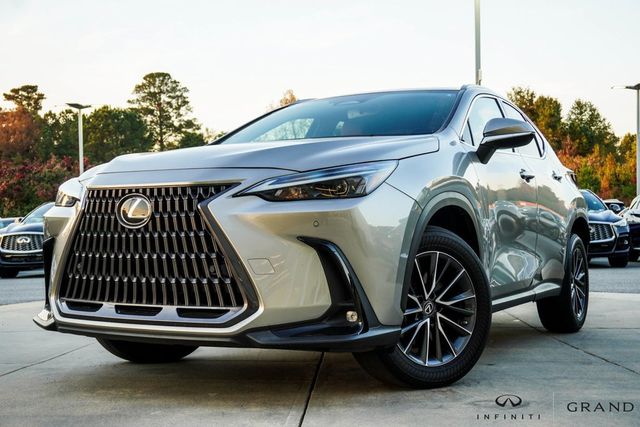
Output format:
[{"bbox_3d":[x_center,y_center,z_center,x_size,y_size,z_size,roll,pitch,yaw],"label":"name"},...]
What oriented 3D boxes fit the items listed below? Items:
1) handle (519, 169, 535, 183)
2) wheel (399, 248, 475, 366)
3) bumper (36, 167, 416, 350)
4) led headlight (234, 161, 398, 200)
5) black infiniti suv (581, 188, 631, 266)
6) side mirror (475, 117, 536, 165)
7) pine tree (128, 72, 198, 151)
[{"bbox_3d":[1.209,-0.224,4.770,0.060,0.060,0.230,-2,-3,30],"label":"handle"},{"bbox_3d":[0.449,0.420,3.664,0.500,0.500,0.200,1,-3,-34],"label":"wheel"},{"bbox_3d":[-0.568,0.214,3.487,1.860,0.700,0.640,-2,-3,30],"label":"bumper"},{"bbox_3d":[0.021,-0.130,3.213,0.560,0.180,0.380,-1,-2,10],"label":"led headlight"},{"bbox_3d":[5.330,0.300,18.000,1.920,1.690,4.750,-1,-2,4],"label":"black infiniti suv"},{"bbox_3d":[0.949,-0.370,4.162,0.280,0.220,0.190,-2,-3,30],"label":"side mirror"},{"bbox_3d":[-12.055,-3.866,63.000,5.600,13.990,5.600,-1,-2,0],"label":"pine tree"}]

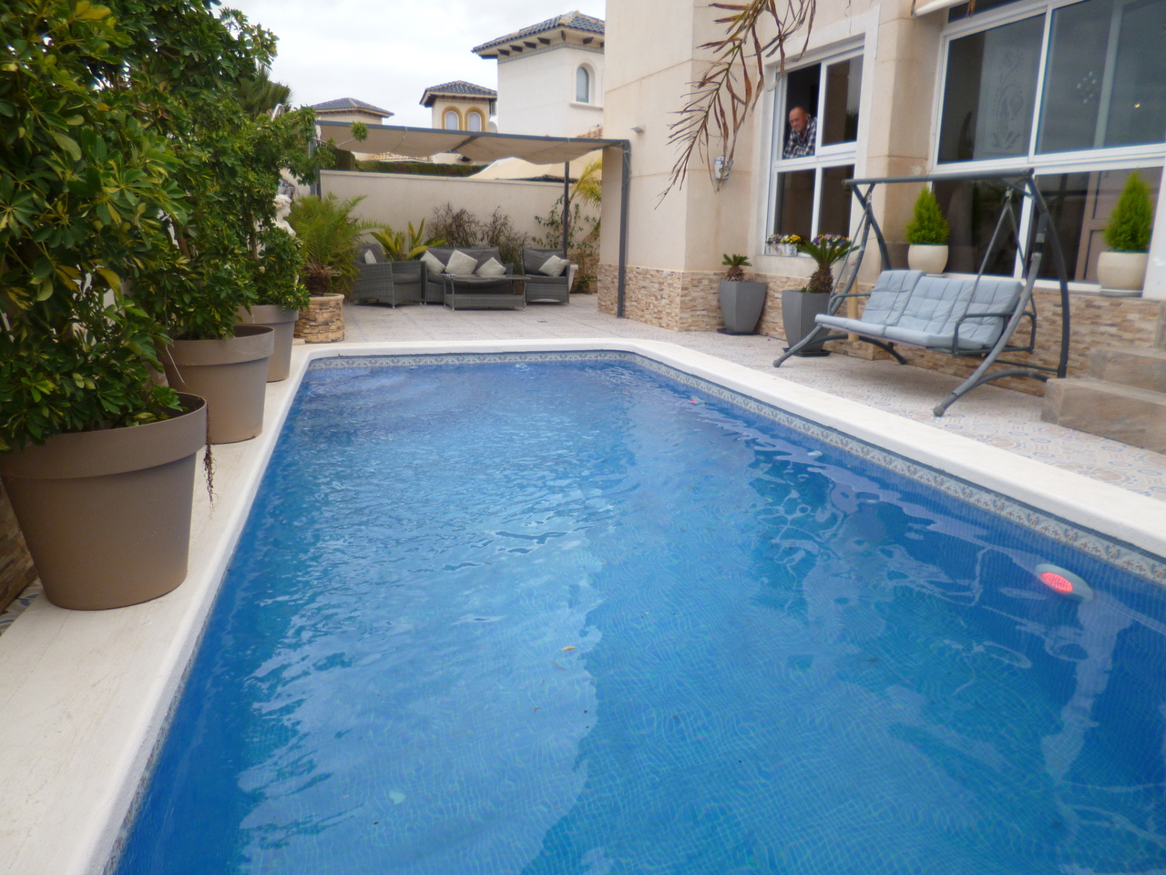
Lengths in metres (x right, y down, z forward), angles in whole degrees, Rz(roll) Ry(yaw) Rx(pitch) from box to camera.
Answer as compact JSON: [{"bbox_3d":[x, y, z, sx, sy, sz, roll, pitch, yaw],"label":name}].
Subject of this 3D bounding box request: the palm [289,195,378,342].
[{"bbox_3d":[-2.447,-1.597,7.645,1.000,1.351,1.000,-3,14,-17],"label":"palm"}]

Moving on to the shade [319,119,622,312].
[{"bbox_3d":[-1.740,-3.007,11.630,3.986,2.302,3.067,-3,14,-17],"label":"shade"}]

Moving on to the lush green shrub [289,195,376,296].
[{"bbox_3d":[-2.443,-1.796,7.598,1.000,0.943,1.000,-3,14,-17],"label":"lush green shrub"}]

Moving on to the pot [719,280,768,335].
[{"bbox_3d":[1.830,-1.515,9.320,0.430,0.582,0.430,-3,14,-18],"label":"pot"}]

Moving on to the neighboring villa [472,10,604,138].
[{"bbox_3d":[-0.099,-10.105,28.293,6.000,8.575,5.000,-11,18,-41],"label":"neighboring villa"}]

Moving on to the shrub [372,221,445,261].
[{"bbox_3d":[-2.999,-3.344,13.900,1.250,0.800,1.000,-3,14,-17],"label":"shrub"}]

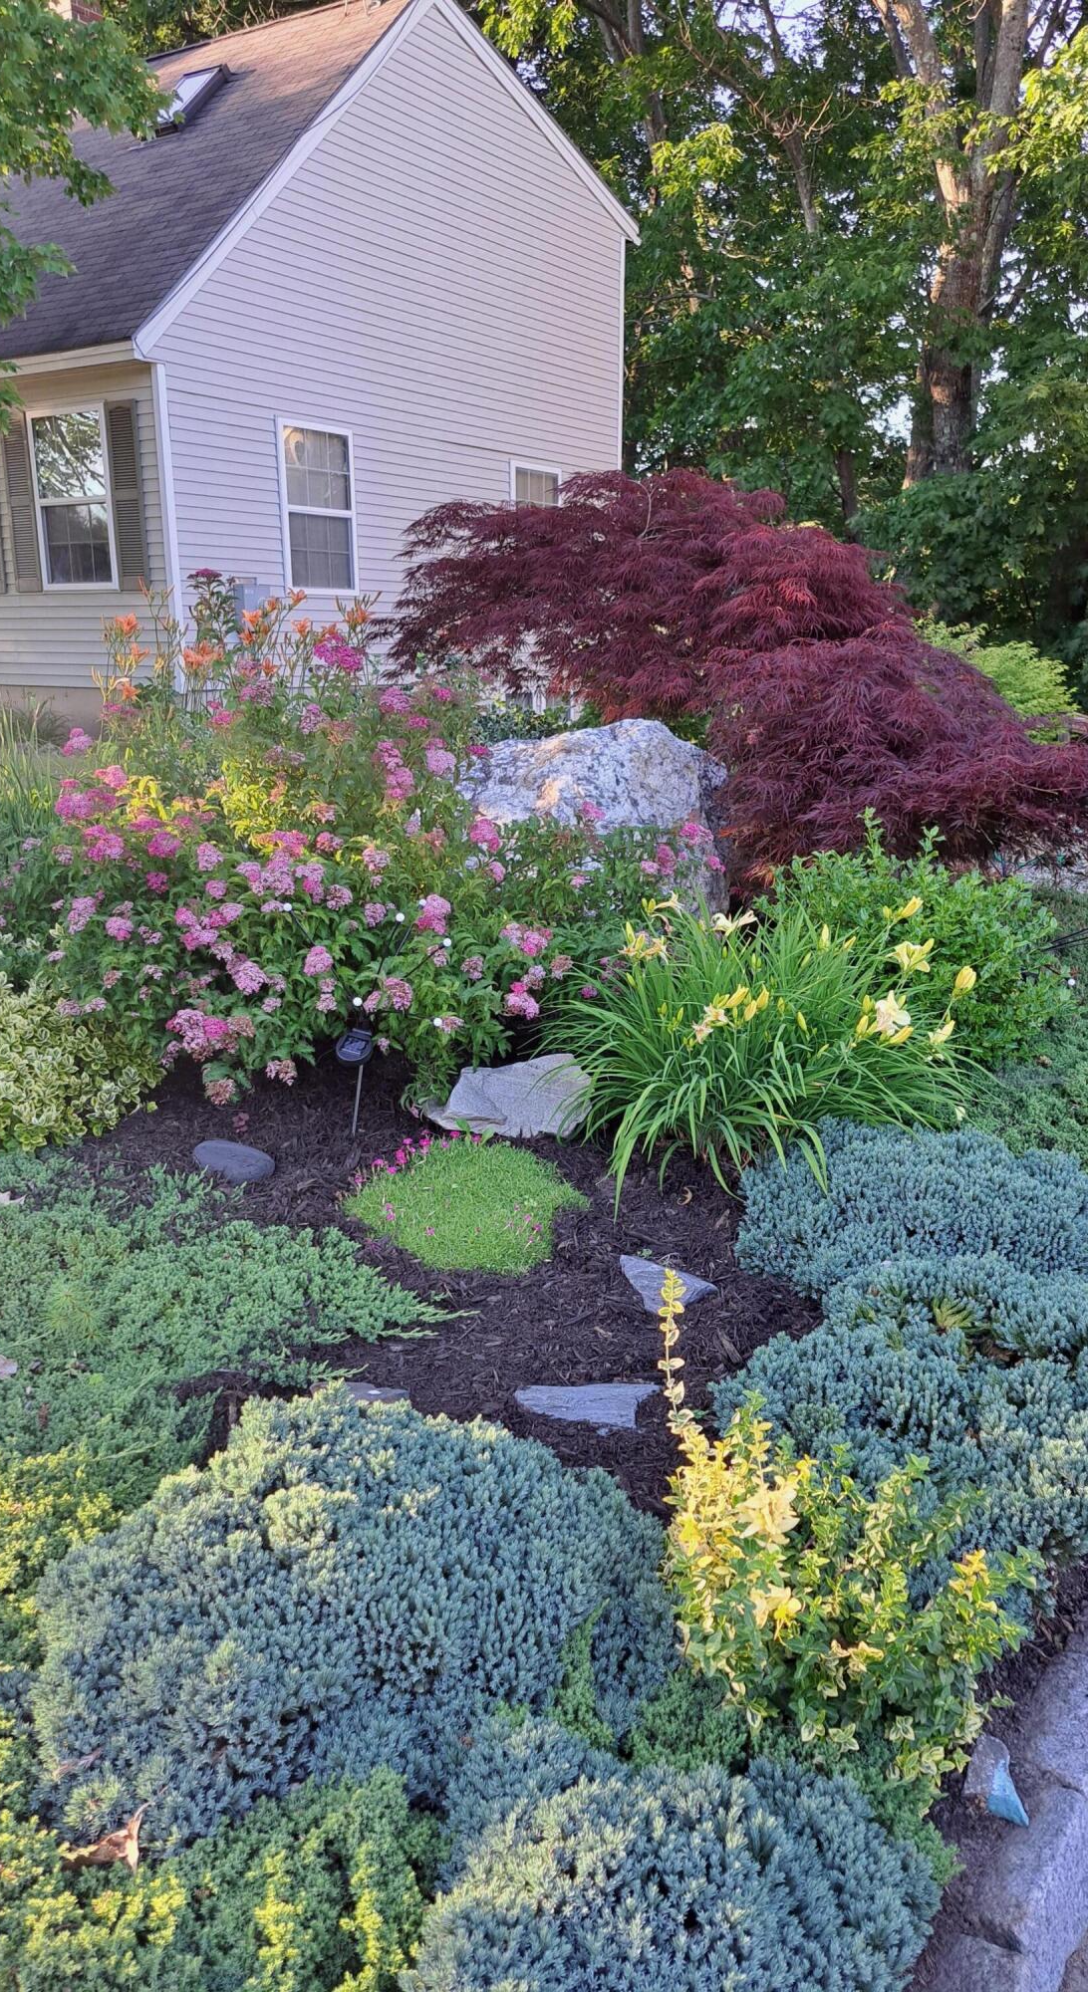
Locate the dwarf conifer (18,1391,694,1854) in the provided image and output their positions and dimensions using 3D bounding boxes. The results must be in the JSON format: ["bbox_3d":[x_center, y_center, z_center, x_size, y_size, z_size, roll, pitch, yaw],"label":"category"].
[{"bbox_3d":[-0.255,0.735,1.870,0.870,0.320,0.720,0,14,0],"label":"dwarf conifer"}]

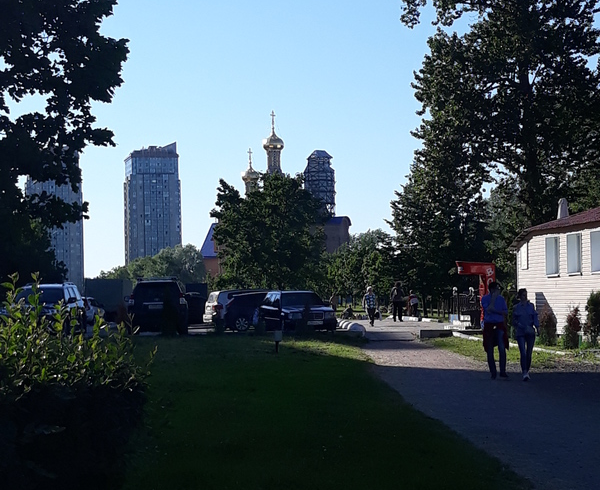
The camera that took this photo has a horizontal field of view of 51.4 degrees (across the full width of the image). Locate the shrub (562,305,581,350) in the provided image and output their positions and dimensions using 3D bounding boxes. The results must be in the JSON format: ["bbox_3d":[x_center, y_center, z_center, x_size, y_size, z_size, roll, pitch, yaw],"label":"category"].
[{"bbox_3d":[7.013,2.123,16.100,0.460,1.120,0.460,-3,-5,22],"label":"shrub"}]

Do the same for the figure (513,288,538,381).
[{"bbox_3d":[4.130,1.635,11.450,0.460,1.680,0.340,-2,-4,7],"label":"figure"}]

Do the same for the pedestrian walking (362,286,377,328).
[{"bbox_3d":[2.841,2.503,25.400,0.500,1.620,0.400,0,-5,-14],"label":"pedestrian walking"}]

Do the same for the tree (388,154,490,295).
[{"bbox_3d":[7.250,-0.600,33.500,5.300,8.700,5.200,-1,-4,0],"label":"tree"}]

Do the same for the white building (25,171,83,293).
[{"bbox_3d":[-125.000,-9.500,322.000,29.000,73.000,25.000,0,-5,-20],"label":"white building"}]

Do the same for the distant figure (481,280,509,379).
[{"bbox_3d":[3.604,1.570,11.550,0.480,1.760,0.380,-2,-5,6],"label":"distant figure"}]

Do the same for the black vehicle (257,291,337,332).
[{"bbox_3d":[-0.301,2.388,22.646,1.750,1.420,4.700,-1,-4,-16],"label":"black vehicle"}]

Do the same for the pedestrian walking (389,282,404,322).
[{"bbox_3d":[4.300,2.510,27.500,0.550,1.760,0.400,-3,-5,23],"label":"pedestrian walking"}]

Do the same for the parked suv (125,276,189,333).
[{"bbox_3d":[-5.140,2.256,23.113,1.900,1.870,4.750,-1,-5,-10],"label":"parked suv"}]

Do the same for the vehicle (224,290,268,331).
[{"bbox_3d":[-0.950,2.660,24.700,4.400,1.550,1.800,-1,-4,0],"label":"vehicle"}]

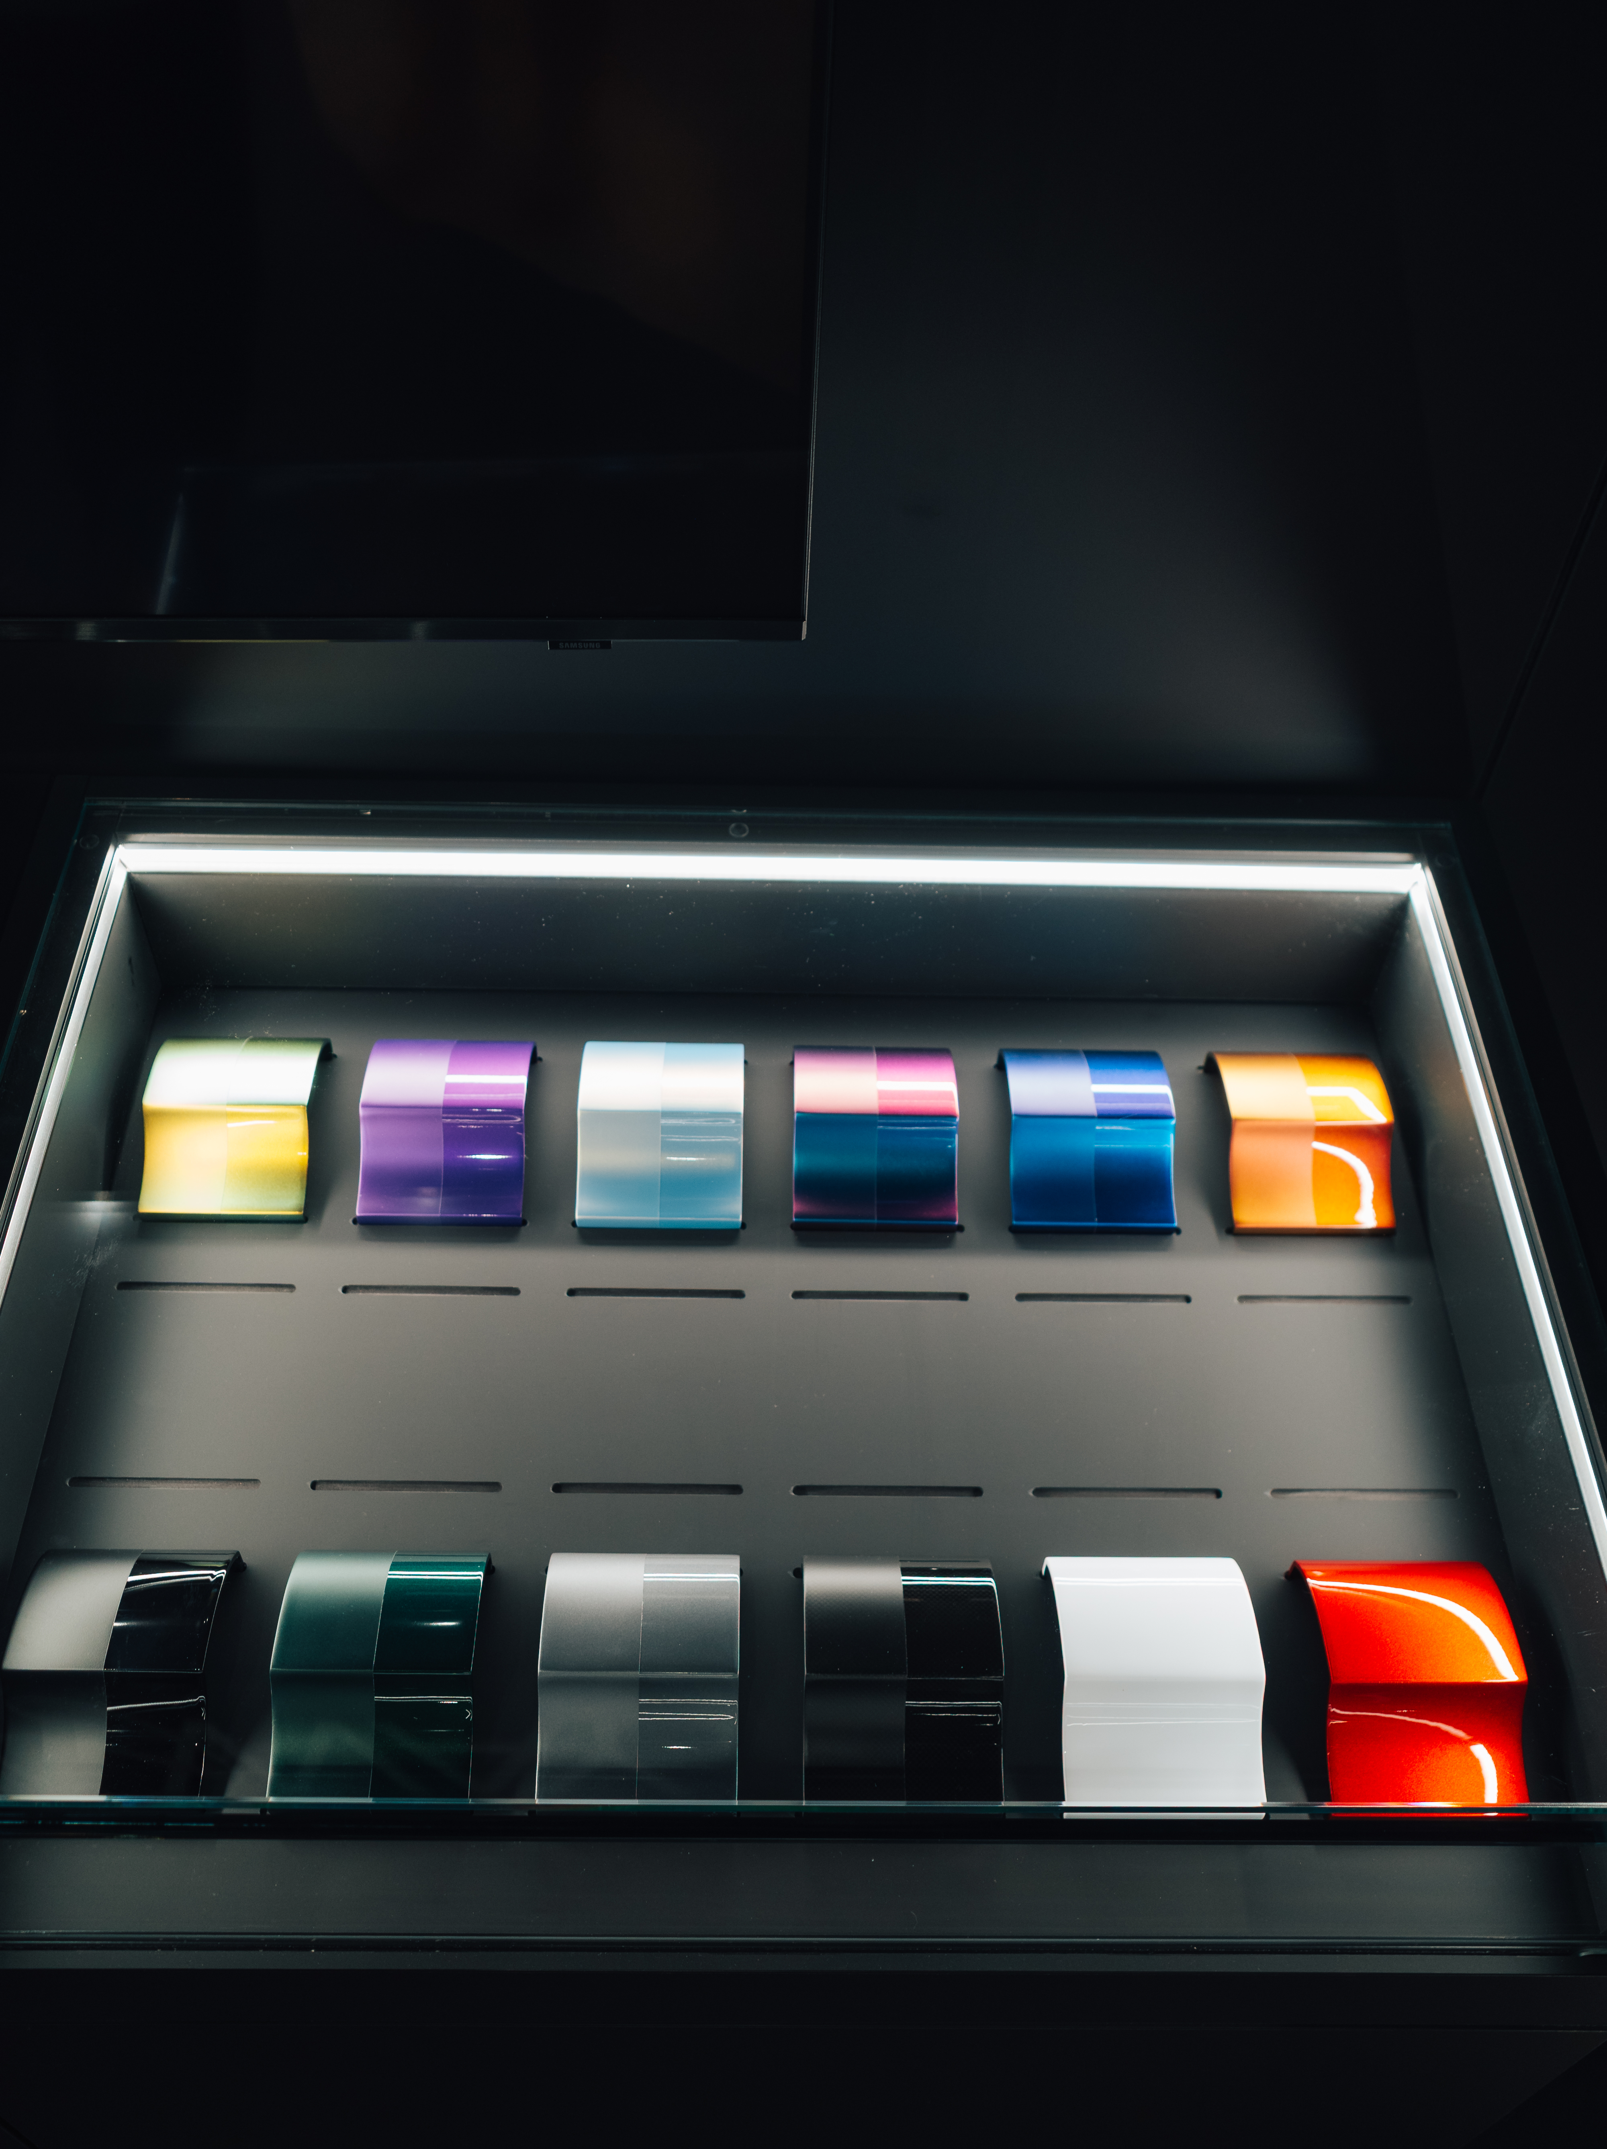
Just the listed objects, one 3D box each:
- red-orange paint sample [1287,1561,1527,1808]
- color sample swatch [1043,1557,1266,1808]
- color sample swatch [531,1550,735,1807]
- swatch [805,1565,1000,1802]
[{"bbox_3d":[0.293,0.289,0.899,0.095,0.035,0.118,1,52,-1],"label":"red-orange paint sample"},{"bbox_3d":[0.170,0.288,0.896,0.095,0.035,0.118,1,52,-1],"label":"color sample swatch"},{"bbox_3d":[-0.078,0.284,0.891,0.095,0.035,0.118,1,52,-1],"label":"color sample swatch"},{"bbox_3d":[0.046,0.286,0.893,0.095,0.035,0.118,1,52,-1],"label":"swatch"}]

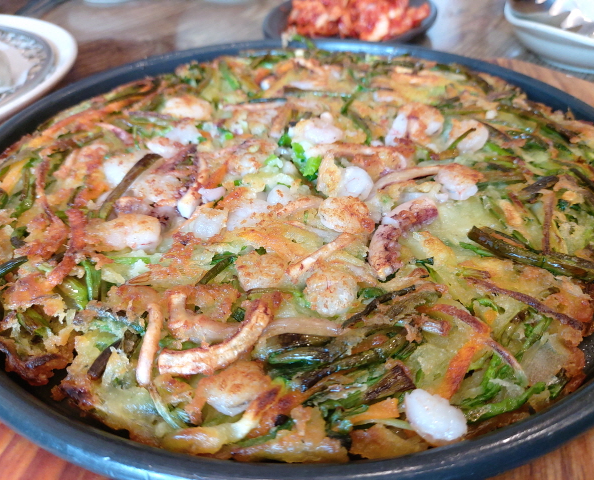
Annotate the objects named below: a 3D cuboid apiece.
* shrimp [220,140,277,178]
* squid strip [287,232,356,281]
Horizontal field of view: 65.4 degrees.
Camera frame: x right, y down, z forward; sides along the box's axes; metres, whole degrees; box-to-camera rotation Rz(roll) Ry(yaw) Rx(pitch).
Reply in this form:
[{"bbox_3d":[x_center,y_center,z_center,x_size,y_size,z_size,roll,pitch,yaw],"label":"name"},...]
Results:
[{"bbox_3d":[-0.023,-0.037,0.207,0.025,0.010,0.019,-11,42,-11],"label":"shrimp"},{"bbox_3d":[0.009,0.005,0.158,0.030,0.006,0.006,-30,49,-30],"label":"squid strip"}]

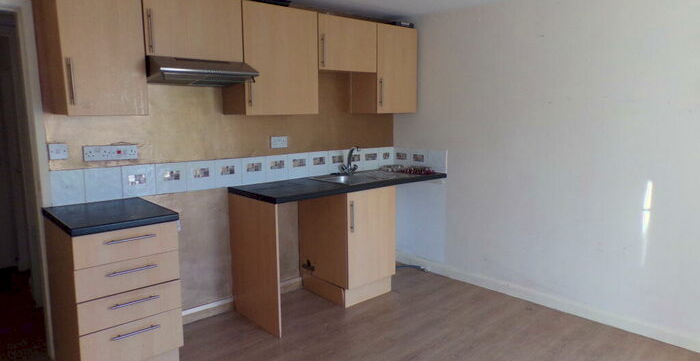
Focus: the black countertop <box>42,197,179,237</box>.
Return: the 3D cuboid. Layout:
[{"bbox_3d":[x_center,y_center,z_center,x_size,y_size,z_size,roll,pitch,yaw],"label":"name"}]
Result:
[{"bbox_3d":[-1.295,0.183,2.620,0.507,0.039,0.604,-8,12,-42],"label":"black countertop"}]

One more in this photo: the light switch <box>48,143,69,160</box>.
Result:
[{"bbox_3d":[-1.606,-0.157,2.680,0.087,0.085,0.020,-8,12,-42],"label":"light switch"}]

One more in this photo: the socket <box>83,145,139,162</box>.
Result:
[{"bbox_3d":[-1.405,-0.160,2.867,0.297,0.087,0.020,-8,12,-42],"label":"socket"}]

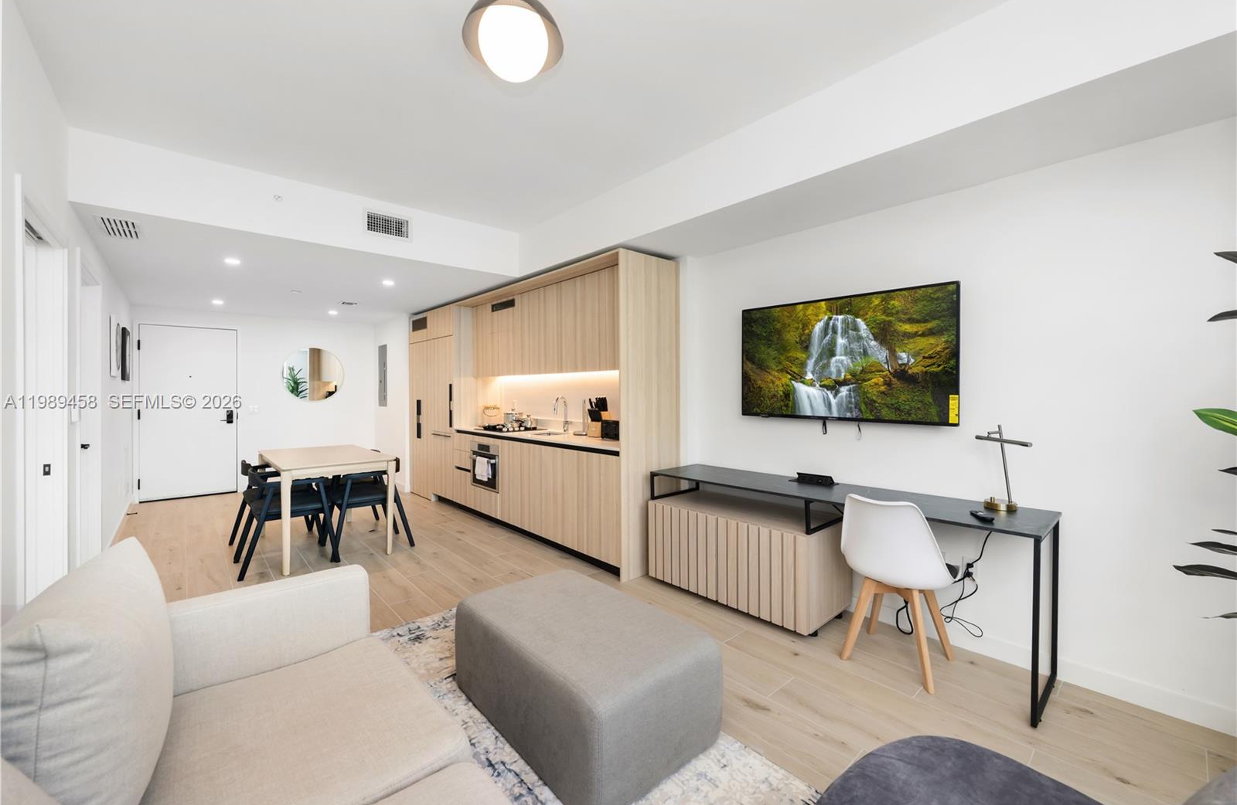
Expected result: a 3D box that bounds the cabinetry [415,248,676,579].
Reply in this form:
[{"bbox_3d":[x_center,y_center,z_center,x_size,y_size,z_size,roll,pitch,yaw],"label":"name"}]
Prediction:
[{"bbox_3d":[-1.096,0.053,4.918,0.623,2.274,3.935,-1,2,-43],"label":"cabinetry"}]

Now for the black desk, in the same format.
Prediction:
[{"bbox_3d":[1.115,0.866,2.753,0.544,0.741,2.037,-1,2,-43],"label":"black desk"}]

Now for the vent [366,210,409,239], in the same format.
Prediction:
[{"bbox_3d":[-1.690,-1.296,3.523,0.311,0.204,0.030,-1,2,-41],"label":"vent"}]

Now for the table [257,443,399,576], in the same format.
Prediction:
[{"bbox_3d":[-2.534,0.840,4.189,0.791,0.739,1.394,-1,2,-43],"label":"table"}]

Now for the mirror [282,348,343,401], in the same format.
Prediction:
[{"bbox_3d":[-4.278,-0.392,6.737,0.733,0.733,0.030,-1,2,-41],"label":"mirror"}]

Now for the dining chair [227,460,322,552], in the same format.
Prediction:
[{"bbox_3d":[-2.907,0.843,4.088,0.603,0.739,0.524,-1,2,-43],"label":"dining chair"}]

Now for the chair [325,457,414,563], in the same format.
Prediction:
[{"bbox_3d":[-2.129,0.847,4.038,0.613,0.732,0.524,-1,2,-43],"label":"chair"}]

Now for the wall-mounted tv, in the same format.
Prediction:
[{"bbox_3d":[1.285,-0.259,2.883,0.060,0.720,1.240,-1,2,-43],"label":"wall-mounted tv"}]

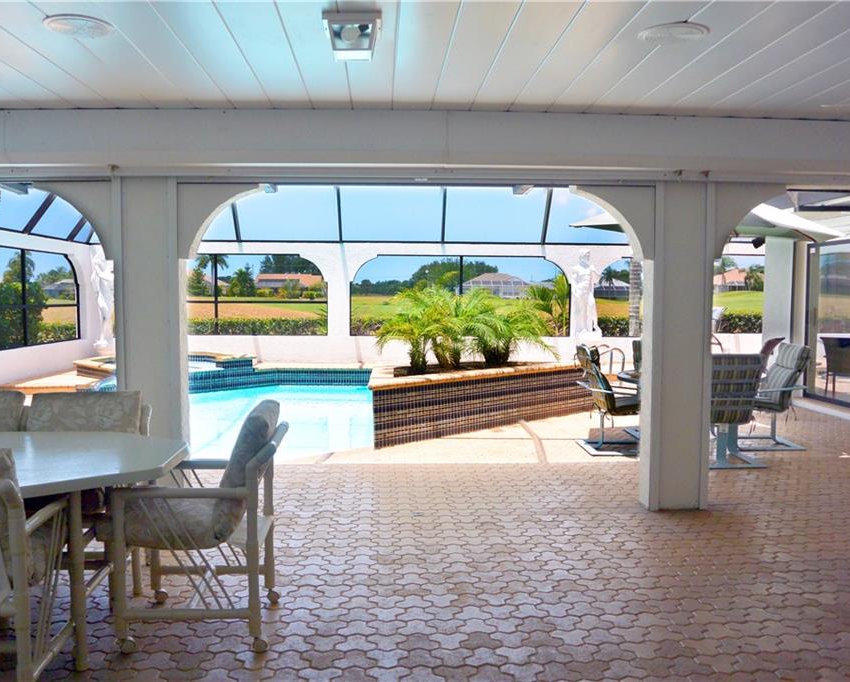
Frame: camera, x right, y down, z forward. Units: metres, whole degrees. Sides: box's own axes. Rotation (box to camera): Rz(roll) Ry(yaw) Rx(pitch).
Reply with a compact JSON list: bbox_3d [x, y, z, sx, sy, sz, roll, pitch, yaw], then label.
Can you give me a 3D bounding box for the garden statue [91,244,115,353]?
[{"bbox_3d":[-5.608,-0.768,13.456,0.500,1.780,0.450,-1,4,-20],"label":"garden statue"}]

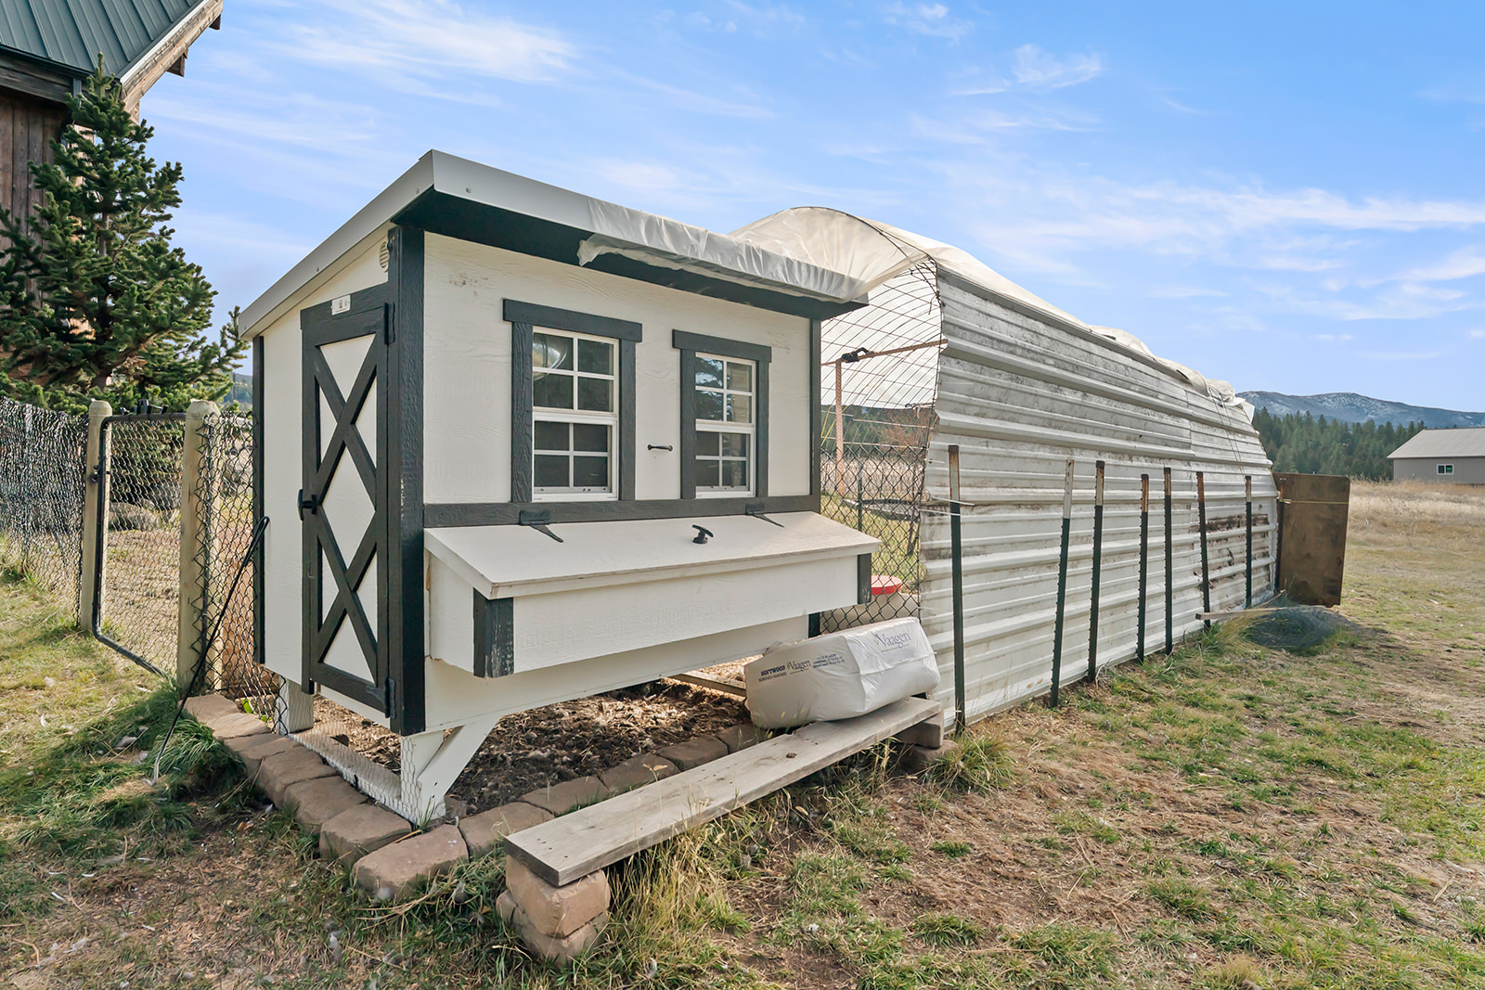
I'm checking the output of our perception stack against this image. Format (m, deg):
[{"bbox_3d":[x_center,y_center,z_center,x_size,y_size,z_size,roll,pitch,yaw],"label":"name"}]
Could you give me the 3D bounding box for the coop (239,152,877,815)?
[{"bbox_3d":[-0.720,0.011,3.210,1.912,1.896,1.966,2,2,44],"label":"coop"}]

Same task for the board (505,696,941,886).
[{"bbox_3d":[0.113,0.914,2.541,0.225,0.038,1.850,2,2,45],"label":"board"}]

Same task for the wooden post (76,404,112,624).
[{"bbox_3d":[-3.629,0.110,4.170,0.100,1.279,0.100,2,2,-41],"label":"wooden post"}]

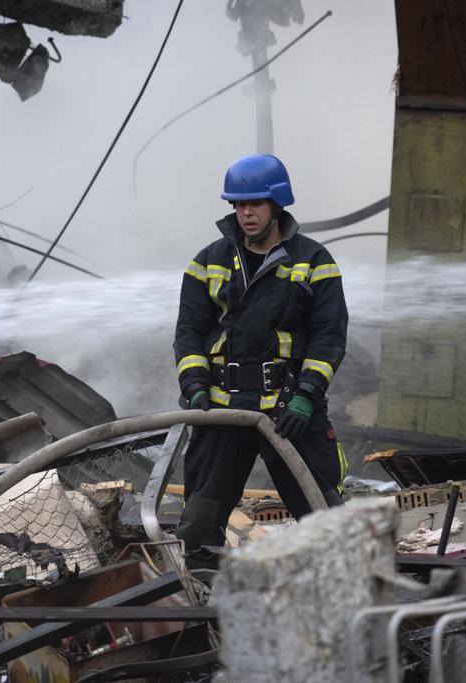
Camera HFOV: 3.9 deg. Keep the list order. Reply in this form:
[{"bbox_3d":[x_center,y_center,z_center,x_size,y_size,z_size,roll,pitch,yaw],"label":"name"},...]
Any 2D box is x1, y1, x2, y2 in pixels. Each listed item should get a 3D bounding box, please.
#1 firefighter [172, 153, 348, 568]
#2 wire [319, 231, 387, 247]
[{"bbox_3d":[0.105,0.214,24.200,0.660,1.760,0.460,0,1,15],"label":"firefighter"},{"bbox_3d":[0.547,-0.468,31.000,0.330,0.075,0.100,0,1,0],"label":"wire"}]

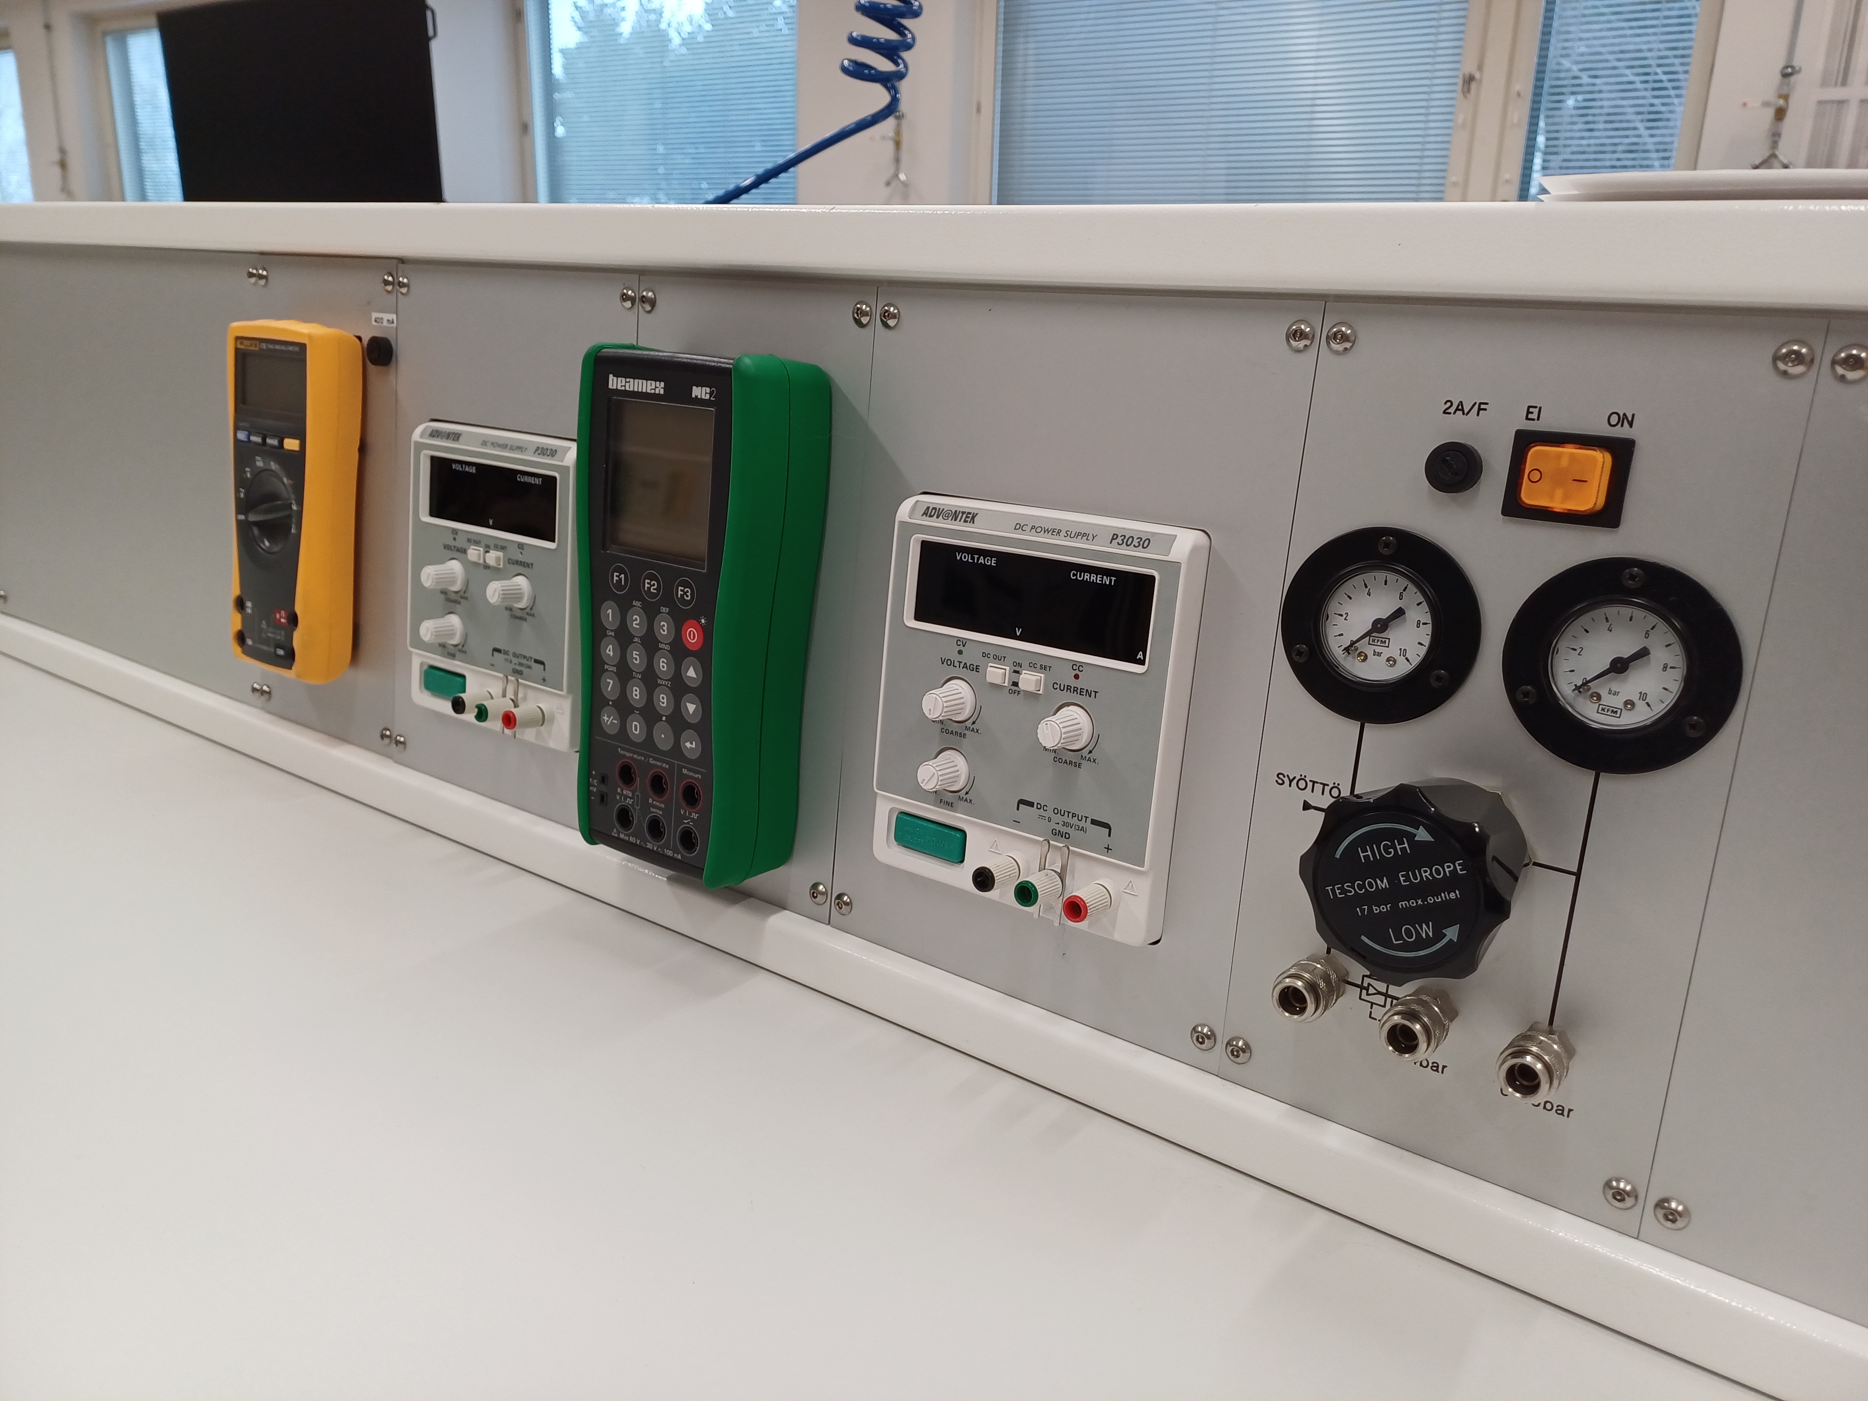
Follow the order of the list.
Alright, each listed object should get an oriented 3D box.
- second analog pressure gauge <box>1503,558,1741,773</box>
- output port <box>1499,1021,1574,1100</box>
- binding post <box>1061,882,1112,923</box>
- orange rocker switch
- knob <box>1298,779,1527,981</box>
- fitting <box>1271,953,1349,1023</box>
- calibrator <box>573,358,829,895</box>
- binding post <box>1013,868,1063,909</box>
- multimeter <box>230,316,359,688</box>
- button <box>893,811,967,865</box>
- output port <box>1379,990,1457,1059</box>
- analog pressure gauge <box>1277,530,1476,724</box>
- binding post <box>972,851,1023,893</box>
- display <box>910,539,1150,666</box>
[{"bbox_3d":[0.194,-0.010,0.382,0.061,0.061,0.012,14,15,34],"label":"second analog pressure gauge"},{"bbox_3d":[0.177,0.106,0.396,0.017,0.017,0.028,14,15,34],"label":"output port"},{"bbox_3d":[0.054,0.071,0.473,0.011,0.011,0.017,14,15,34],"label":"binding post"},{"bbox_3d":[0.181,-0.064,0.388,0.022,0.018,0.008,14,16,34],"label":"orange rocker switch"},{"bbox_3d":[0.148,0.054,0.417,0.062,0.062,0.030,14,16,34],"label":"knob"},{"bbox_3d":[0.121,0.093,0.435,0.017,0.017,0.028,14,15,34],"label":"fitting"},{"bbox_3d":[-0.102,-0.036,0.574,0.101,0.215,0.049,14,16,34],"label":"calibrator"},{"bbox_3d":[0.039,0.069,0.497,0.011,0.011,0.017,14,16,34],"label":"binding post"},{"bbox_3d":[-0.344,-0.108,0.739,0.087,0.185,0.041,14,16,34],"label":"multimeter"},{"bbox_3d":[0.000,0.053,0.524,0.033,0.013,0.005,14,15,34],"label":"button"},{"bbox_3d":[0.149,0.099,0.415,0.017,0.017,0.028,14,15,34],"label":"output port"},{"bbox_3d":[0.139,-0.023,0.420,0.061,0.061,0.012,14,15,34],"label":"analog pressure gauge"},{"bbox_3d":[0.024,0.066,0.507,0.011,0.011,0.017,14,16,34],"label":"binding post"},{"bbox_3d":[0.035,-0.037,0.495,0.100,0.031,0.005,14,16,34],"label":"display"}]

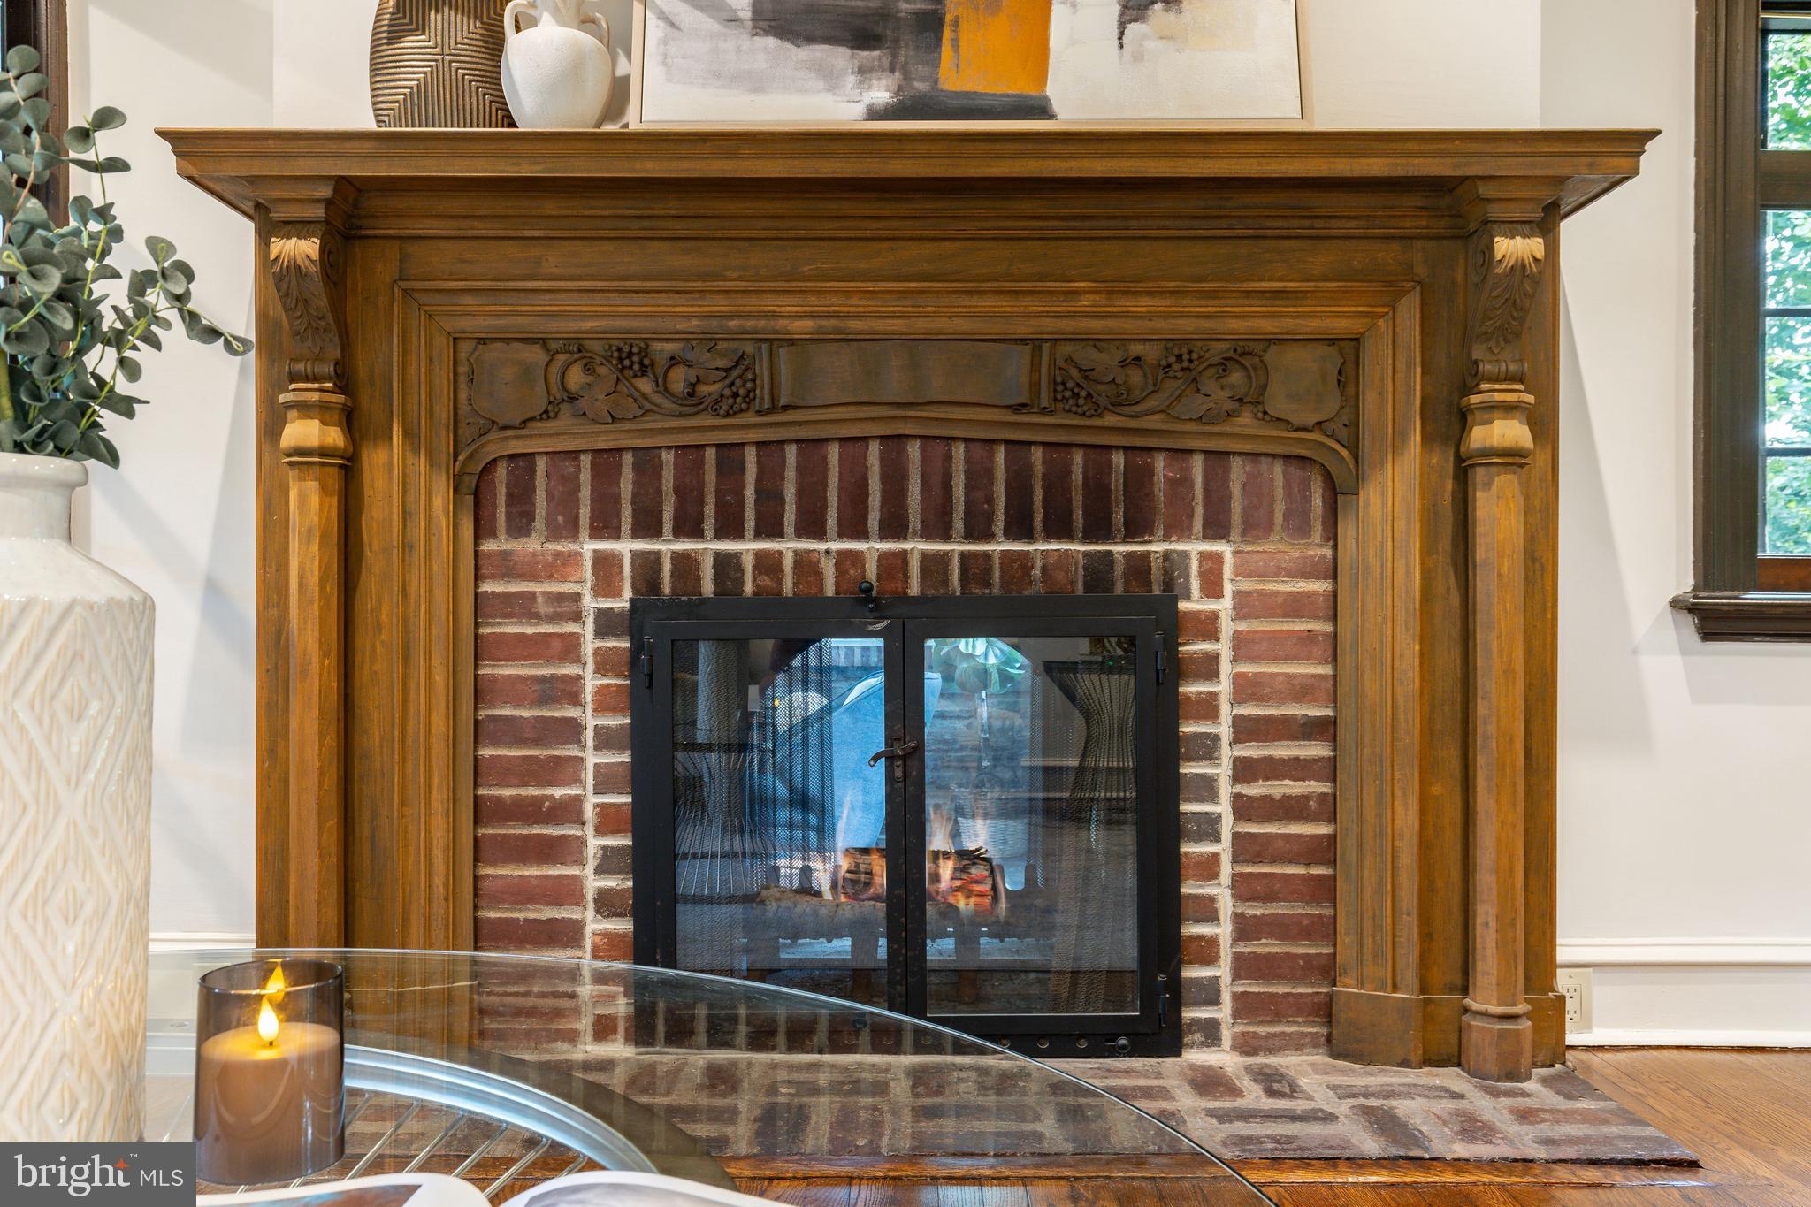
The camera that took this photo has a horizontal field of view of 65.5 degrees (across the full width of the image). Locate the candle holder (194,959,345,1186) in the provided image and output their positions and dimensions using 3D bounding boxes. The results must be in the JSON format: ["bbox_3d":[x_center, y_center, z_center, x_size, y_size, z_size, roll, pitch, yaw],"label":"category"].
[{"bbox_3d":[-0.383,0.280,0.850,0.083,0.110,0.083,0,0,0],"label":"candle holder"}]

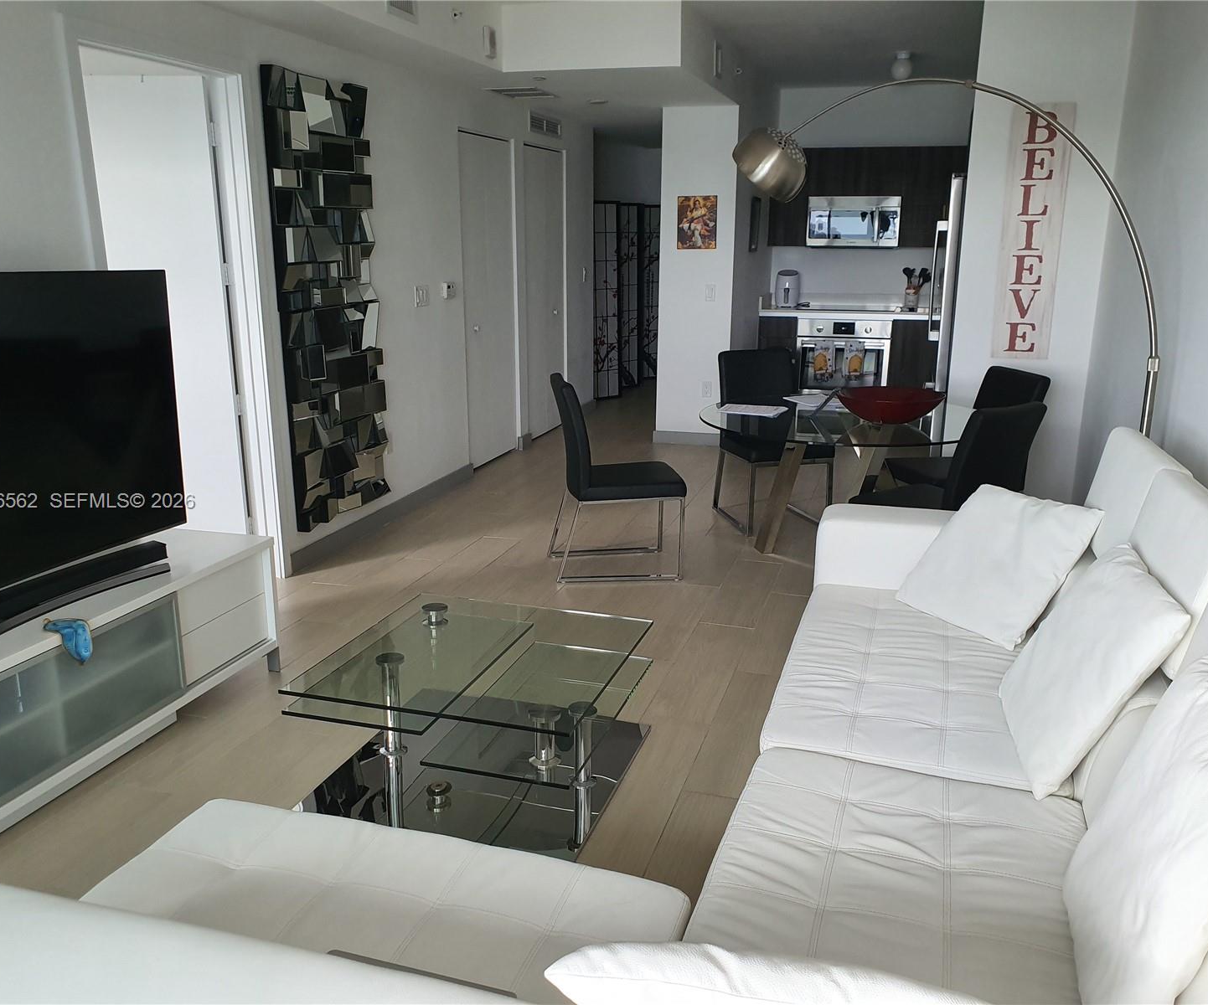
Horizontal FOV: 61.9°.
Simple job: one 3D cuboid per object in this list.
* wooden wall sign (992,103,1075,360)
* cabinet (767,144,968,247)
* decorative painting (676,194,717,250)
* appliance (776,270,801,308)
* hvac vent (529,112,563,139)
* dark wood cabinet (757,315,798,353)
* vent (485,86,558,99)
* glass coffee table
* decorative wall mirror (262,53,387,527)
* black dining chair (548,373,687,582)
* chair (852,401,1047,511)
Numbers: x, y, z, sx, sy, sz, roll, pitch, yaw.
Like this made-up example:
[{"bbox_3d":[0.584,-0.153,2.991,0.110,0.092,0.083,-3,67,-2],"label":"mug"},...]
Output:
[{"bbox_3d":[2.173,-1.355,5.107,0.281,1.246,0.024,5,16,16],"label":"wooden wall sign"},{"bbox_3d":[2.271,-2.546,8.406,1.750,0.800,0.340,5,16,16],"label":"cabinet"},{"bbox_3d":[0.672,-2.023,7.278,0.295,0.370,0.025,5,16,16],"label":"decorative painting"},{"bbox_3d":[1.603,-1.841,8.728,0.215,0.302,0.260,5,16,16],"label":"appliance"},{"bbox_3d":[-0.418,-2.815,7.527,0.025,0.150,0.730,5,16,16],"label":"hvac vent"},{"bbox_3d":[1.546,-1.219,8.809,0.320,0.870,0.600,5,16,16],"label":"dark wood cabinet"},{"bbox_3d":[-0.513,-2.597,6.413,0.360,0.025,0.510,5,16,16],"label":"vent"},{"bbox_3d":[-0.359,0.630,3.060,0.850,0.375,0.840,5,16,16],"label":"glass coffee table"},{"bbox_3d":[-1.312,-0.959,4.907,0.080,2.080,0.770,5,16,16],"label":"decorative wall mirror"},{"bbox_3d":[0.051,-0.136,4.775,0.600,0.940,0.435,-2,16,-9],"label":"black dining chair"},{"bbox_3d":[1.438,0.008,4.271,0.440,0.940,0.600,-11,19,-36],"label":"chair"}]

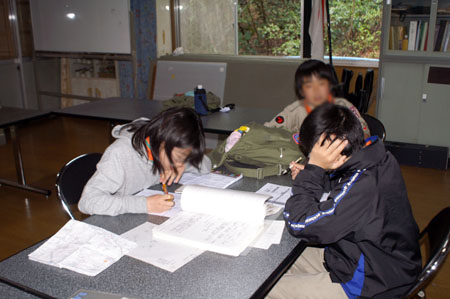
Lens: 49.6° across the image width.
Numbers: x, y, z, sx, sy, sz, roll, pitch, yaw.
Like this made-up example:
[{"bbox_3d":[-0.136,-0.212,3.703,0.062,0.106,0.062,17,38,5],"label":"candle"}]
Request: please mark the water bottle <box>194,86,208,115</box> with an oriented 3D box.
[{"bbox_3d":[-0.184,-0.380,3.716,0.092,0.220,0.092,-3,18,1],"label":"water bottle"}]

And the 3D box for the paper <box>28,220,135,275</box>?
[{"bbox_3d":[-0.520,0.354,1.790,0.350,0.020,0.265,7,20,30],"label":"paper"}]

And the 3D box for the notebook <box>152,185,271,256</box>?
[{"bbox_3d":[-0.041,0.258,1.863,0.367,0.105,0.300,7,20,30],"label":"notebook"}]

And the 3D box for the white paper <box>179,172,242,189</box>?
[{"bbox_3d":[-0.079,0.139,2.392,0.280,0.016,0.205,7,20,30],"label":"white paper"}]

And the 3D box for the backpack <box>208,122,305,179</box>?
[{"bbox_3d":[0.207,-0.026,2.563,0.480,0.195,0.370,1,18,14],"label":"backpack"}]

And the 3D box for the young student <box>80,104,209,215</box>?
[{"bbox_3d":[-0.444,0.339,2.371,0.660,1.090,0.560,13,24,41],"label":"young student"}]

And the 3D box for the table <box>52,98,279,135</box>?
[{"bbox_3d":[-0.529,0.029,4.017,1.800,0.700,0.600,7,20,30],"label":"table"}]

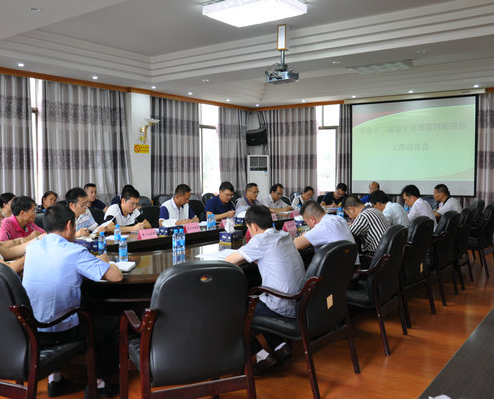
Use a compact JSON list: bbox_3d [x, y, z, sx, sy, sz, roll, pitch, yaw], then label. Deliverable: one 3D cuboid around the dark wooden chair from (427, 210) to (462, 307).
[{"bbox_3d":[2.106,0.641,6.112,0.660,1.010,0.640,2,4,36],"label":"dark wooden chair"}]

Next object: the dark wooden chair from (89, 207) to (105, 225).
[{"bbox_3d":[-1.668,0.627,6.372,0.660,1.010,0.640,2,4,36],"label":"dark wooden chair"}]

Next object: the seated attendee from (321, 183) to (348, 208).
[{"bbox_3d":[1.631,0.317,9.847,0.550,1.260,0.820,-2,3,-27],"label":"seated attendee"}]

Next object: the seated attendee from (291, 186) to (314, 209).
[{"bbox_3d":[1.224,0.325,10.173,0.520,1.210,0.800,-3,4,-35],"label":"seated attendee"}]

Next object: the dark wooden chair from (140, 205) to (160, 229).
[{"bbox_3d":[-1.036,0.592,7.037,0.660,1.010,0.640,2,4,36],"label":"dark wooden chair"}]

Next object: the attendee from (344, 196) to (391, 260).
[{"bbox_3d":[1.244,0.564,5.634,0.780,1.170,0.550,3,4,37],"label":"attendee"}]

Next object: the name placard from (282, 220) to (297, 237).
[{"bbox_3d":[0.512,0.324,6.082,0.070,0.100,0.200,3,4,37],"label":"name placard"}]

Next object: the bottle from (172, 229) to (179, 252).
[{"bbox_3d":[-0.625,0.357,4.532,0.064,0.195,0.064,0,3,0],"label":"bottle"}]

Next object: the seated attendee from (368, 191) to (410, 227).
[{"bbox_3d":[1.766,0.519,6.397,0.820,1.270,0.520,2,4,35],"label":"seated attendee"}]

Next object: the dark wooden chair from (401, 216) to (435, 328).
[{"bbox_3d":[1.539,0.701,5.342,0.660,1.040,0.630,2,4,35],"label":"dark wooden chair"}]

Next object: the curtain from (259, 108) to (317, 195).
[{"bbox_3d":[0.960,-0.706,11.963,1.550,2.850,0.160,2,4,35],"label":"curtain"}]

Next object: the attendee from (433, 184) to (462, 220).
[{"bbox_3d":[3.037,0.395,8.034,0.780,1.270,0.520,2,4,27],"label":"attendee"}]

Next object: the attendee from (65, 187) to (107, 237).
[{"bbox_3d":[-2.020,0.532,6.141,0.800,1.330,0.530,3,5,40],"label":"attendee"}]

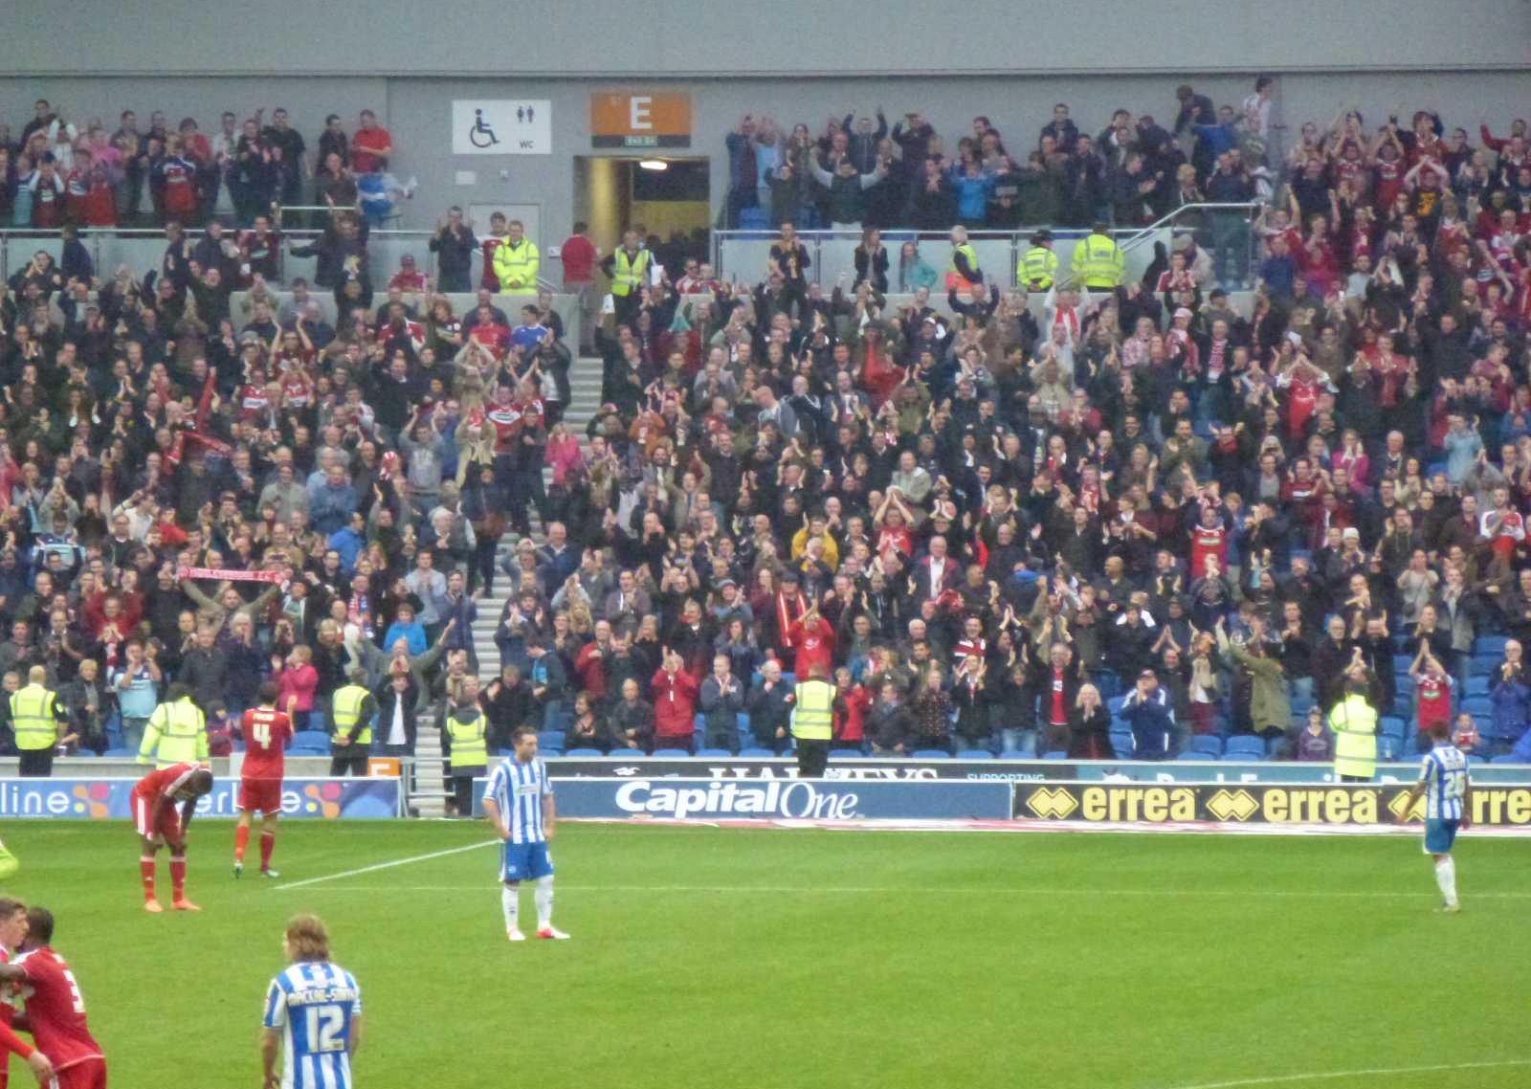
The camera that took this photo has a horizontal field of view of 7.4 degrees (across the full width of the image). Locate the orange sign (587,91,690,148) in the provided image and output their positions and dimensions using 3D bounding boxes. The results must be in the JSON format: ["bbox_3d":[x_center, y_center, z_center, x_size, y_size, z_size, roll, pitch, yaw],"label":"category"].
[{"bbox_3d":[-1.578,-5.414,150.000,1.290,0.720,0.060,0,1,7],"label":"orange sign"}]

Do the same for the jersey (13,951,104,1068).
[{"bbox_3d":[-3.785,2.488,63.000,0.420,0.680,0.500,-16,-7,32],"label":"jersey"}]

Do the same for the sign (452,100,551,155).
[{"bbox_3d":[-3.375,-5.322,150.200,1.275,0.700,0.050,0,1,7],"label":"sign"}]

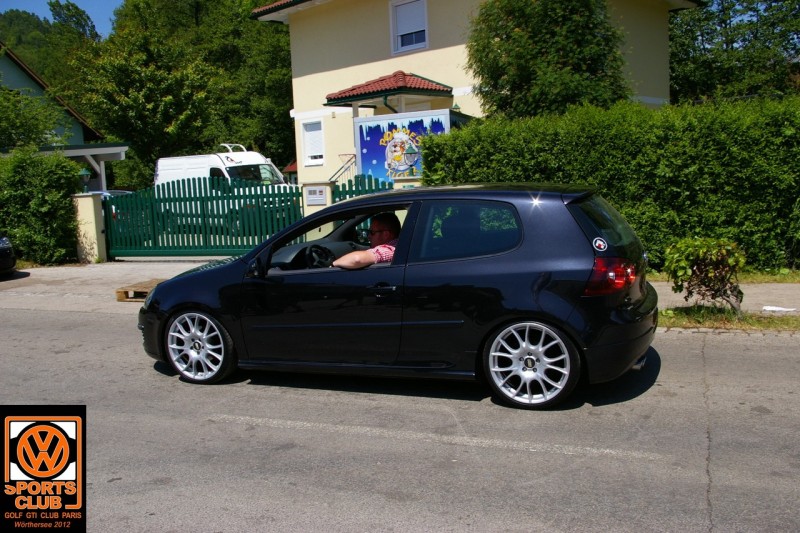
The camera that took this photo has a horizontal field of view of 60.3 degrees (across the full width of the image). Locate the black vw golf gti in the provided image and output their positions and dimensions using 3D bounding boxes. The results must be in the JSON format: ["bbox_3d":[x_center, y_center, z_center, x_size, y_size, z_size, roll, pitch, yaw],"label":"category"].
[{"bbox_3d":[-0.140,0.110,5.580,4.210,1.450,1.780,0,6,22],"label":"black vw golf gti"}]

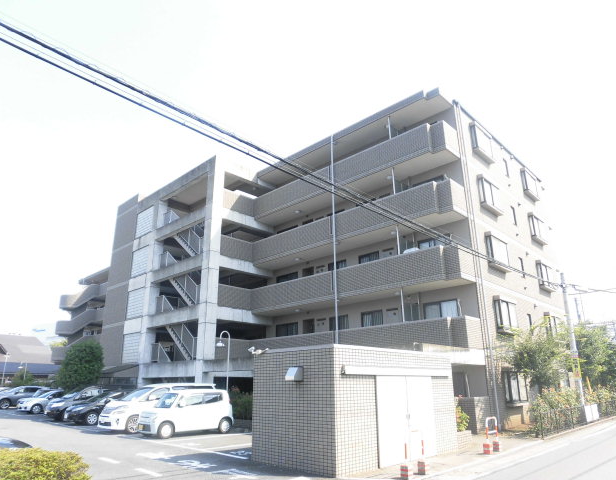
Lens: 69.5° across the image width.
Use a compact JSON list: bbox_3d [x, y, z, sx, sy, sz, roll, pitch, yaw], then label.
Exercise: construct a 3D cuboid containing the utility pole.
[{"bbox_3d":[13.249,5.176,22.198,0.320,7.300,0.320,-17,-24,41],"label":"utility pole"}]

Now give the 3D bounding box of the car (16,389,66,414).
[{"bbox_3d":[-17.277,11.073,30.443,1.720,1.470,4.260,-17,-25,41],"label":"car"}]

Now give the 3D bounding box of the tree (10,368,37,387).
[{"bbox_3d":[-29.486,15.047,45.471,2.350,3.411,2.300,-17,-24,41],"label":"tree"}]

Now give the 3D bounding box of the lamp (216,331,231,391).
[{"bbox_3d":[-3.810,6.234,20.093,0.340,4.180,0.660,-17,-25,41],"label":"lamp"}]

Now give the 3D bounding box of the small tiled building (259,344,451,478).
[{"bbox_3d":[1.495,4.527,12.307,2.730,2.670,5.480,-17,-25,41],"label":"small tiled building"}]

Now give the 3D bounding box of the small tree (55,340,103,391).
[{"bbox_3d":[-16.706,9.943,32.665,3.300,5.000,3.300,-17,-25,41],"label":"small tree"}]

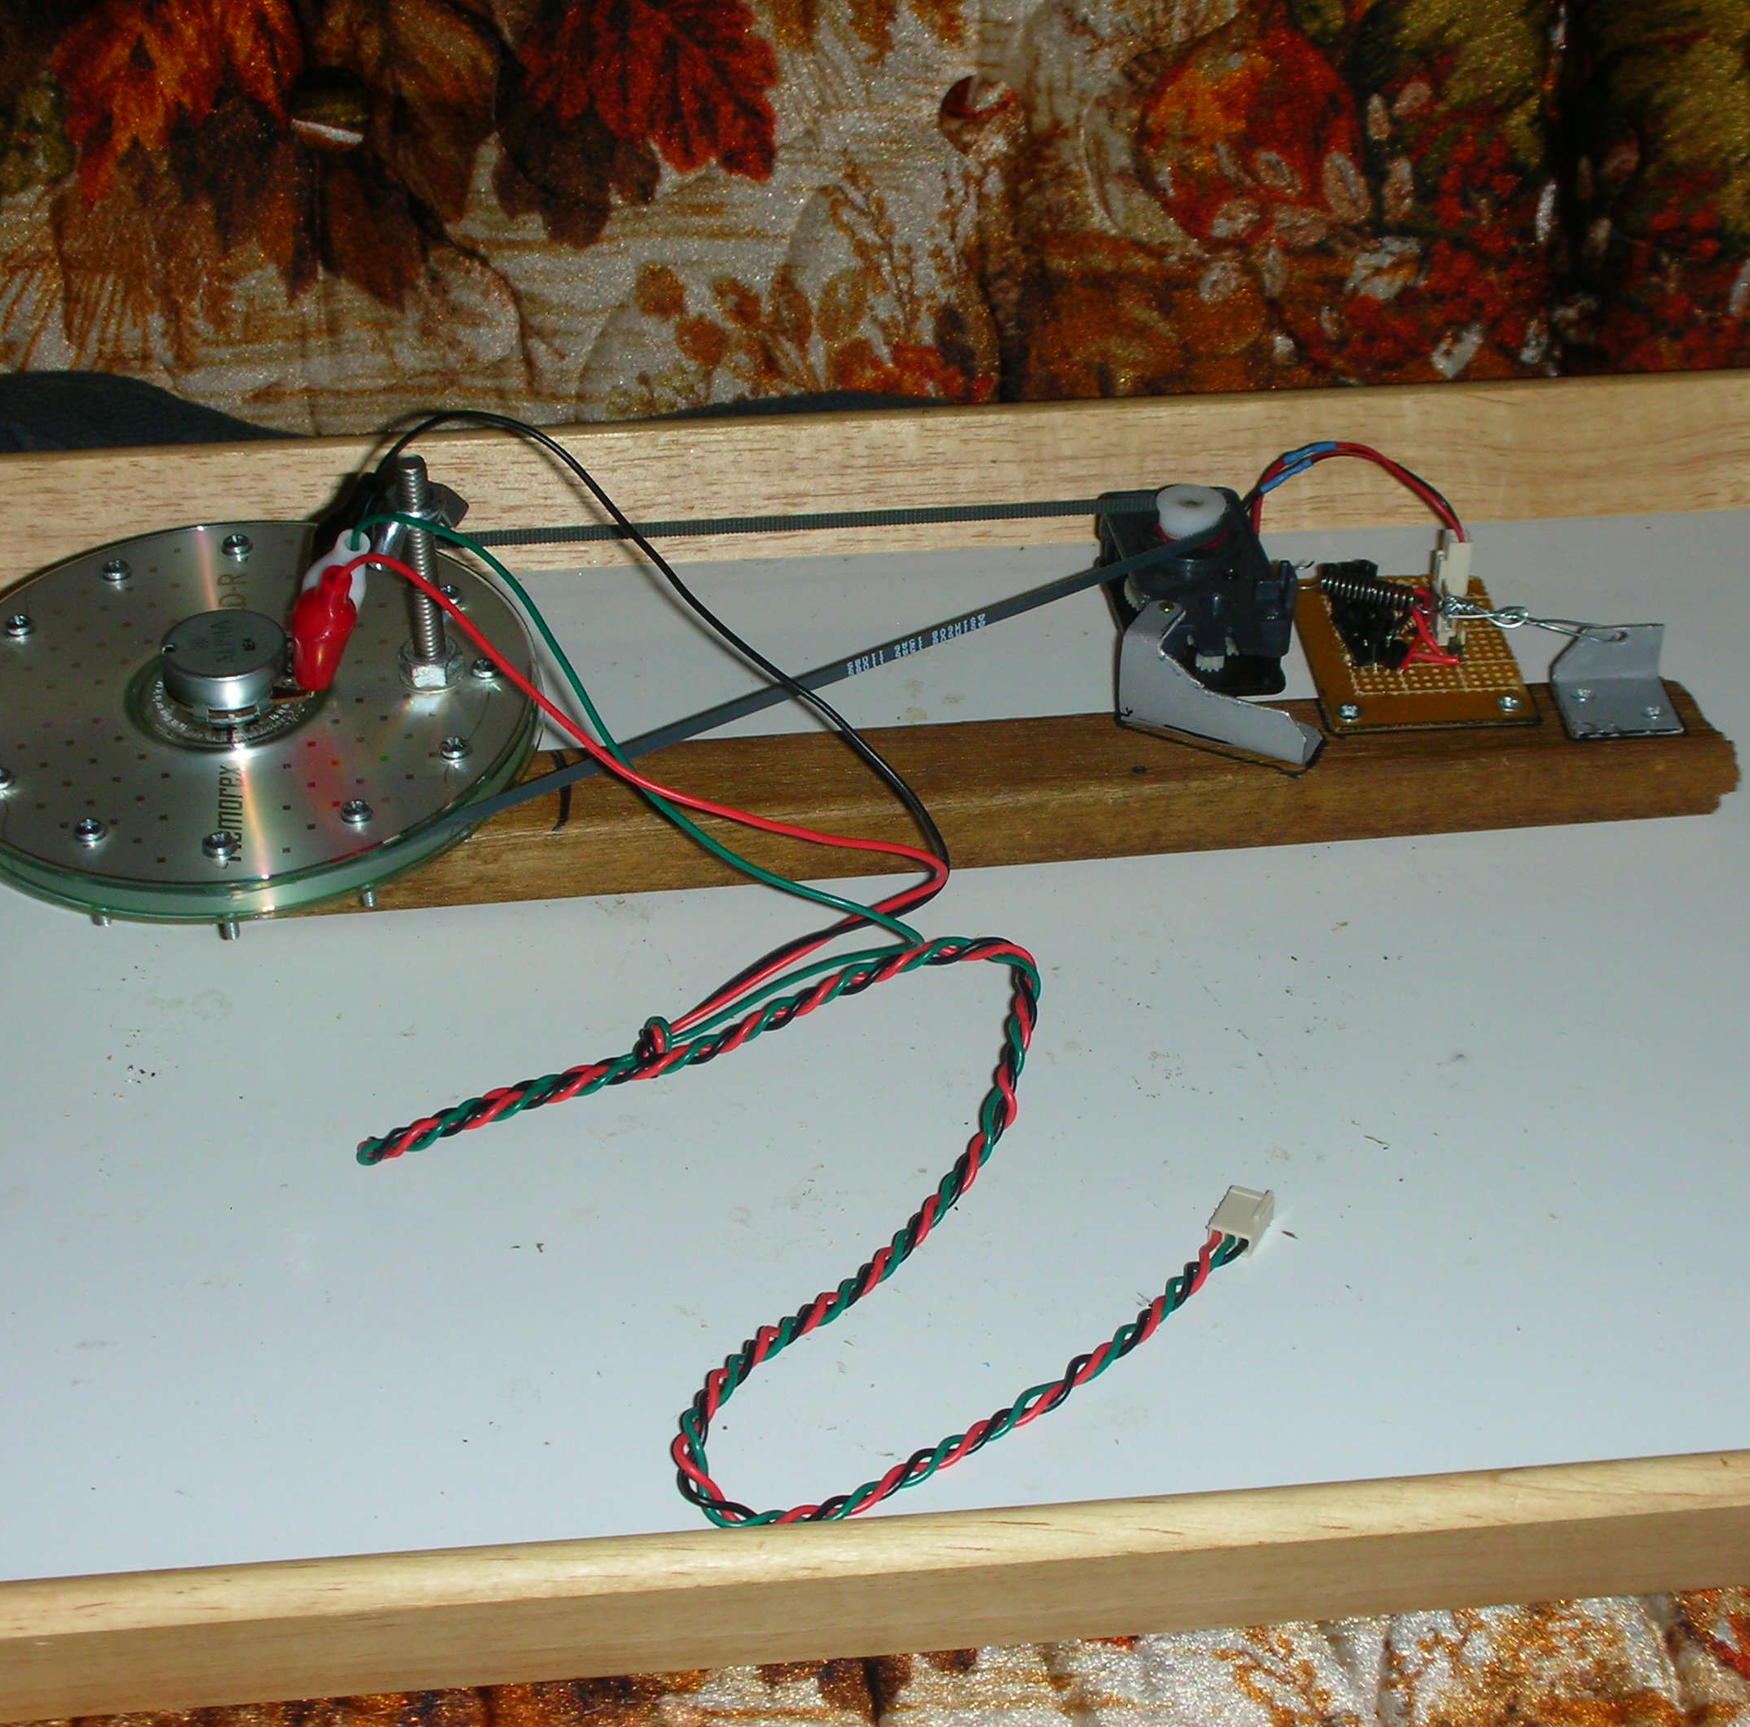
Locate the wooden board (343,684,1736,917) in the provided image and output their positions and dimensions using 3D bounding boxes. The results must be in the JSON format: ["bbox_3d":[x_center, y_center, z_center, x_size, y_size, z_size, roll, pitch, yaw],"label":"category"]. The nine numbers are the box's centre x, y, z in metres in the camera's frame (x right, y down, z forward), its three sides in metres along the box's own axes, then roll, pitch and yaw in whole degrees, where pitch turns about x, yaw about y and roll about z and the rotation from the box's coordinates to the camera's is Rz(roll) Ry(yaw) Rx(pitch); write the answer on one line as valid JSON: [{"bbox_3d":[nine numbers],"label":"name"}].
[{"bbox_3d":[0.021,-0.013,0.831,0.310,0.018,0.028,-4,37,-6],"label":"wooden board"}]

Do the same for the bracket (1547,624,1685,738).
[{"bbox_3d":[0.154,-0.037,0.836,0.023,0.014,0.020,-3,37,-4],"label":"bracket"}]

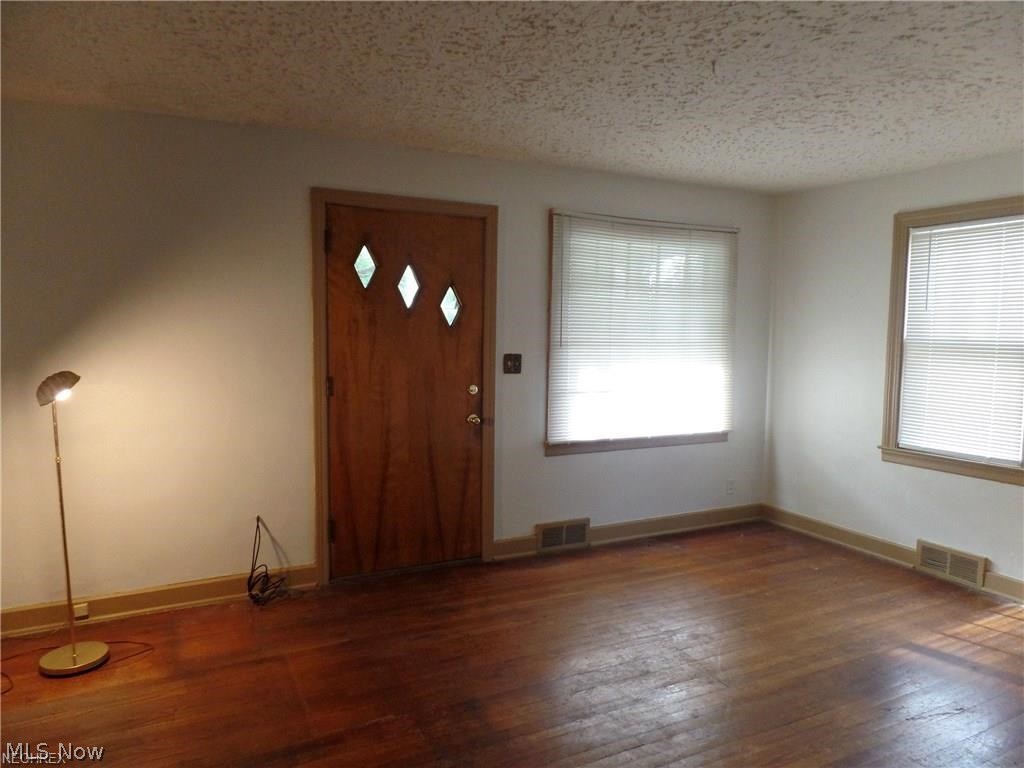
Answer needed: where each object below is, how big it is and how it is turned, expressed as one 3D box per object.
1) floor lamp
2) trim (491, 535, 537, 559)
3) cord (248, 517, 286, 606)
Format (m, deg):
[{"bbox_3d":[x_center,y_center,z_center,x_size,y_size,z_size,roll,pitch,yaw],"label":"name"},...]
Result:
[{"bbox_3d":[-1.876,0.568,2.874,0.260,1.250,0.260,3,6,27],"label":"floor lamp"},{"bbox_3d":[0.013,1.017,4.237,0.310,0.145,0.030,-2,6,-26],"label":"trim"},{"bbox_3d":[-1.280,0.922,3.538,0.200,0.440,0.140,-2,6,-26],"label":"cord"}]

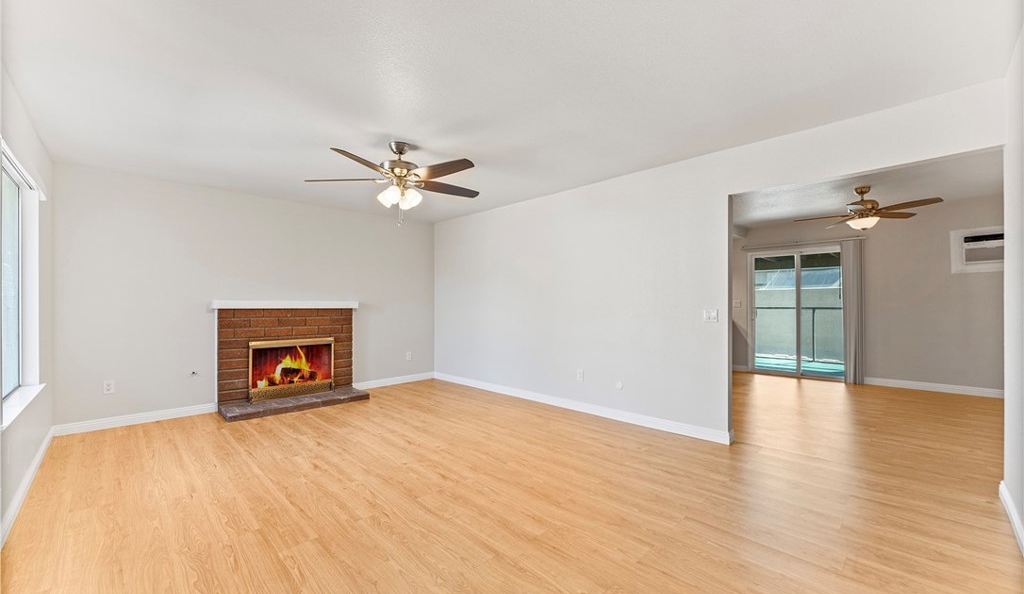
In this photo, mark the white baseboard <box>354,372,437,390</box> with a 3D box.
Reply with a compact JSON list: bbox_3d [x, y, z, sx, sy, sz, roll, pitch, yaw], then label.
[{"bbox_3d":[-1.679,1.228,5.849,1.290,0.095,0.018,0,-1,-44],"label":"white baseboard"}]

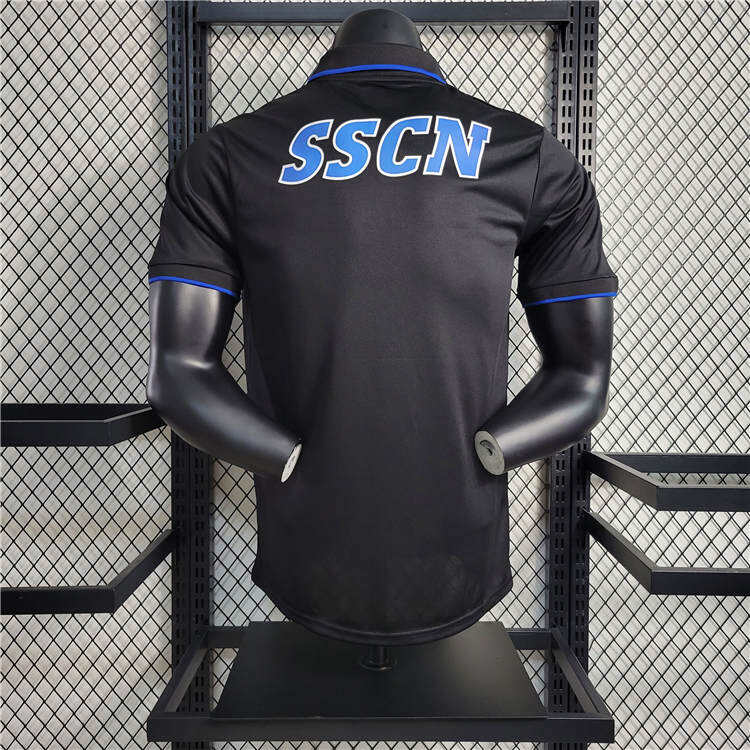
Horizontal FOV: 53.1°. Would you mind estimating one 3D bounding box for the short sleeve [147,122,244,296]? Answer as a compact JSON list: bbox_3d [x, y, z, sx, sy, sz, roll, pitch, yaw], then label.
[{"bbox_3d":[-0.238,-0.216,1.000,0.125,0.225,0.150,0,3,0],"label":"short sleeve"}]

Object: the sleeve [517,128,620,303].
[{"bbox_3d":[0.251,-0.207,0.990,0.135,0.230,0.150,0,3,0],"label":"sleeve"}]

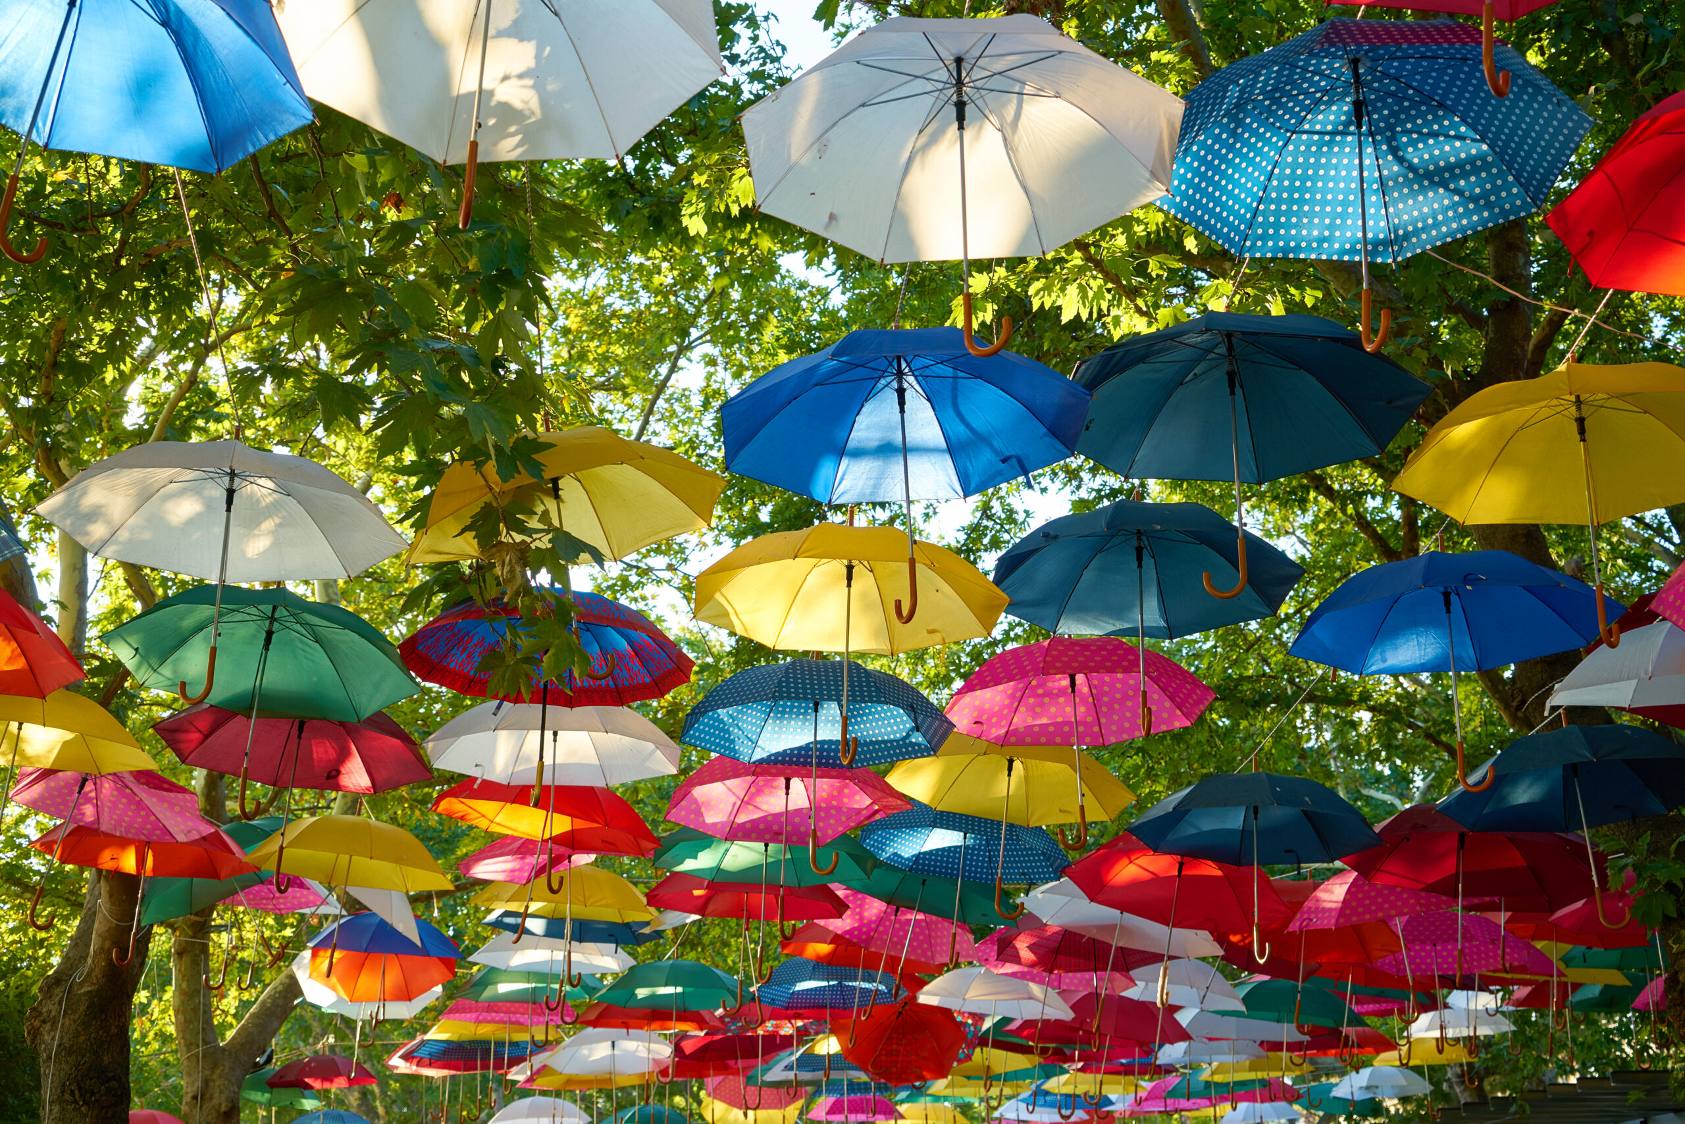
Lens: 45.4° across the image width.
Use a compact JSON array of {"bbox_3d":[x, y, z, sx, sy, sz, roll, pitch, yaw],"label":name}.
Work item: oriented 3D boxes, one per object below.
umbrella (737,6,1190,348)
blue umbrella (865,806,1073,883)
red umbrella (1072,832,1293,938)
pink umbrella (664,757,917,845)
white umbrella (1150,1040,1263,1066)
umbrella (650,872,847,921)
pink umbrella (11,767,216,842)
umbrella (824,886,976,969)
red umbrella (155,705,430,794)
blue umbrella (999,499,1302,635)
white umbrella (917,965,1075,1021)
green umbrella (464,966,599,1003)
[{"bbox_3d":[0.269,-0.821,4.467,1.030,0.811,1.030,-2,-19,4],"label":"umbrella"},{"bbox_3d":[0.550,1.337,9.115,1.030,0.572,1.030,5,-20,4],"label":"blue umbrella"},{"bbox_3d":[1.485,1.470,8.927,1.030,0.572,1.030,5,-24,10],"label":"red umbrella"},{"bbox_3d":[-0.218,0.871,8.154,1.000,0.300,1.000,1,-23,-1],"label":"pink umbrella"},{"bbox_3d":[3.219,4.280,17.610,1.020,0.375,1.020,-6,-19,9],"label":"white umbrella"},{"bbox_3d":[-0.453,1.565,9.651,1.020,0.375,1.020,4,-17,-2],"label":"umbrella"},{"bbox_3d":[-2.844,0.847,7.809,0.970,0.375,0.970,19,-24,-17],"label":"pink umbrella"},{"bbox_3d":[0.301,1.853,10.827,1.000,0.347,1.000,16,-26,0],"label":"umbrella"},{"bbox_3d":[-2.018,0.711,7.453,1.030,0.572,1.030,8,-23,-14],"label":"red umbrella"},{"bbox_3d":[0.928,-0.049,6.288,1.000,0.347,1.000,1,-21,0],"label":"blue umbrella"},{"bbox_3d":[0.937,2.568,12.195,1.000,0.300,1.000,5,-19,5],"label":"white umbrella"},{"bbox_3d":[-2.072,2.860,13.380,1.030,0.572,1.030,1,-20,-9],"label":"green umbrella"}]

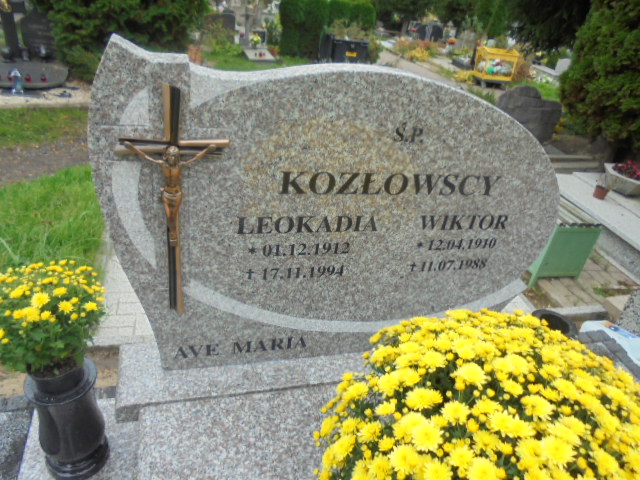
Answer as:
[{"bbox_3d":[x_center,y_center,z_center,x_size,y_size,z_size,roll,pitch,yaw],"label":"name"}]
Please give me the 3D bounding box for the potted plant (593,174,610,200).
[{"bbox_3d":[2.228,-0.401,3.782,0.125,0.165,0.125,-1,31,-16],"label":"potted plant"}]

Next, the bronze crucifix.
[{"bbox_3d":[-0.350,-0.057,1.168,0.247,0.620,0.070,-1,31,-16],"label":"bronze crucifix"}]

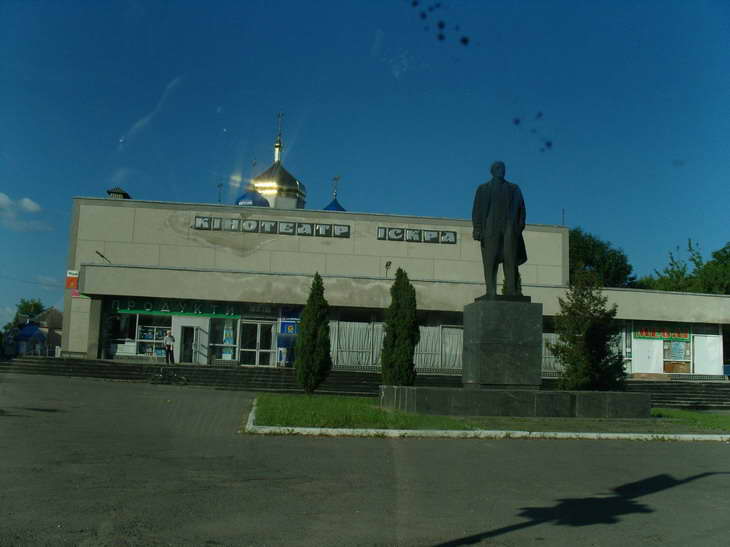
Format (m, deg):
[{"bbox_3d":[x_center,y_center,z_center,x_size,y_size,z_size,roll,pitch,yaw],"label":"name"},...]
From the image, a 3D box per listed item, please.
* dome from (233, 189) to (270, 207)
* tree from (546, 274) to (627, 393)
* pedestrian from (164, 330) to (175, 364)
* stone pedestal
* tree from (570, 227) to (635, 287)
[{"bbox_3d":[-13.282,-8.716,95.000,4.100,3.200,4.100,3,-7,-10],"label":"dome"},{"bbox_3d":[10.396,2.868,37.600,3.300,6.070,3.300,3,-7,-10],"label":"tree"},{"bbox_3d":[-9.995,3.788,41.000,0.550,1.709,0.380,2,-7,-4],"label":"pedestrian"},{"bbox_3d":[3.790,1.927,22.000,1.780,2.465,1.720,3,-7,-10],"label":"stone pedestal"},{"bbox_3d":[18.632,3.047,68.000,9.000,14.297,9.000,3,-7,-10],"label":"tree"}]

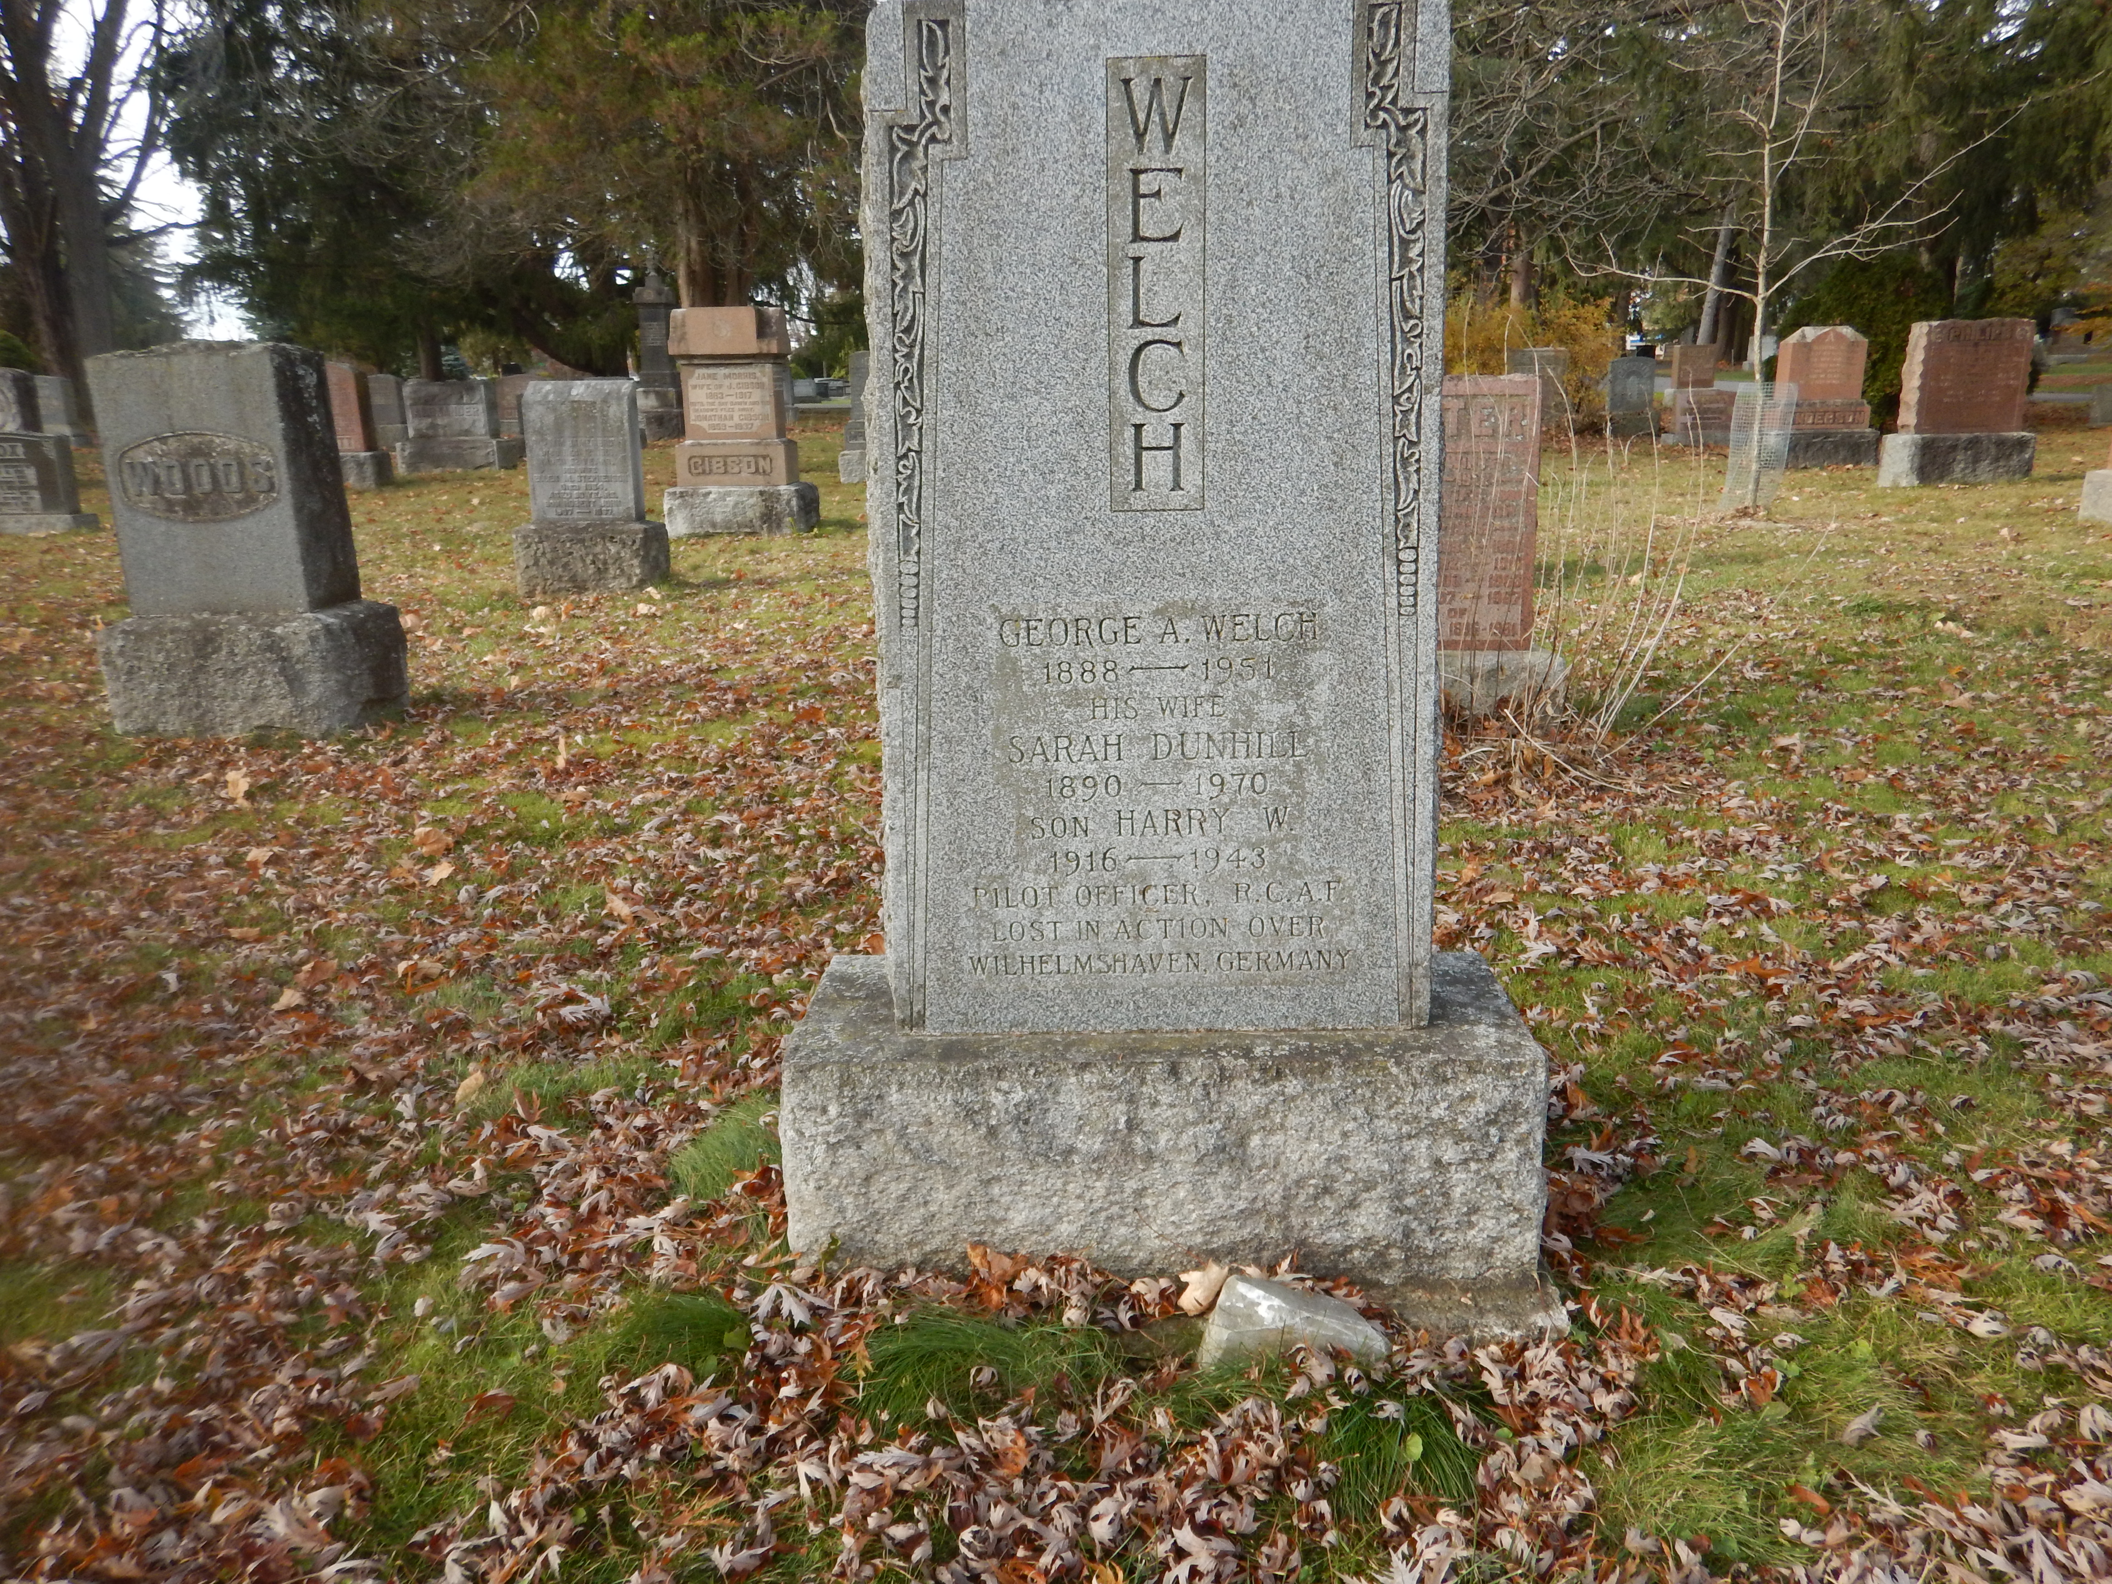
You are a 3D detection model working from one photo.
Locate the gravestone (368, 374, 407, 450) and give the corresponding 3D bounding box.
[{"bbox_3d":[-8.616,-4.901,18.895,0.600,0.940,0.420,-1,13,2],"label":"gravestone"}]

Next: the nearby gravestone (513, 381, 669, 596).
[{"bbox_3d":[-2.680,-1.738,8.336,0.730,1.180,0.460,-1,13,2],"label":"nearby gravestone"}]

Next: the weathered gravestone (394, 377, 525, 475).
[{"bbox_3d":[-6.232,-3.781,15.161,1.000,0.950,0.560,-1,13,2],"label":"weathered gravestone"}]

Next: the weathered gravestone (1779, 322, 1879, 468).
[{"bbox_3d":[7.255,-3.712,13.788,0.870,1.250,0.480,-1,13,2],"label":"weathered gravestone"}]

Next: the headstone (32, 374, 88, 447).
[{"bbox_3d":[-13.763,-5.214,20.092,0.660,0.960,0.420,-1,13,2],"label":"headstone"}]

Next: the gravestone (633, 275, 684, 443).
[{"bbox_3d":[-5.272,-5.776,19.291,0.560,2.250,0.520,-1,13,2],"label":"gravestone"}]

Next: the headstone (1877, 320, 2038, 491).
[{"bbox_3d":[7.795,-3.314,12.503,0.980,1.330,0.530,-1,13,2],"label":"headstone"}]

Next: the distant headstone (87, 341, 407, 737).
[{"bbox_3d":[-2.971,-0.913,5.316,0.790,1.340,0.560,-1,13,3],"label":"distant headstone"}]

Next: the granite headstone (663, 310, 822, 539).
[{"bbox_3d":[-2.367,-2.739,10.853,0.970,1.610,0.700,-1,13,2],"label":"granite headstone"}]

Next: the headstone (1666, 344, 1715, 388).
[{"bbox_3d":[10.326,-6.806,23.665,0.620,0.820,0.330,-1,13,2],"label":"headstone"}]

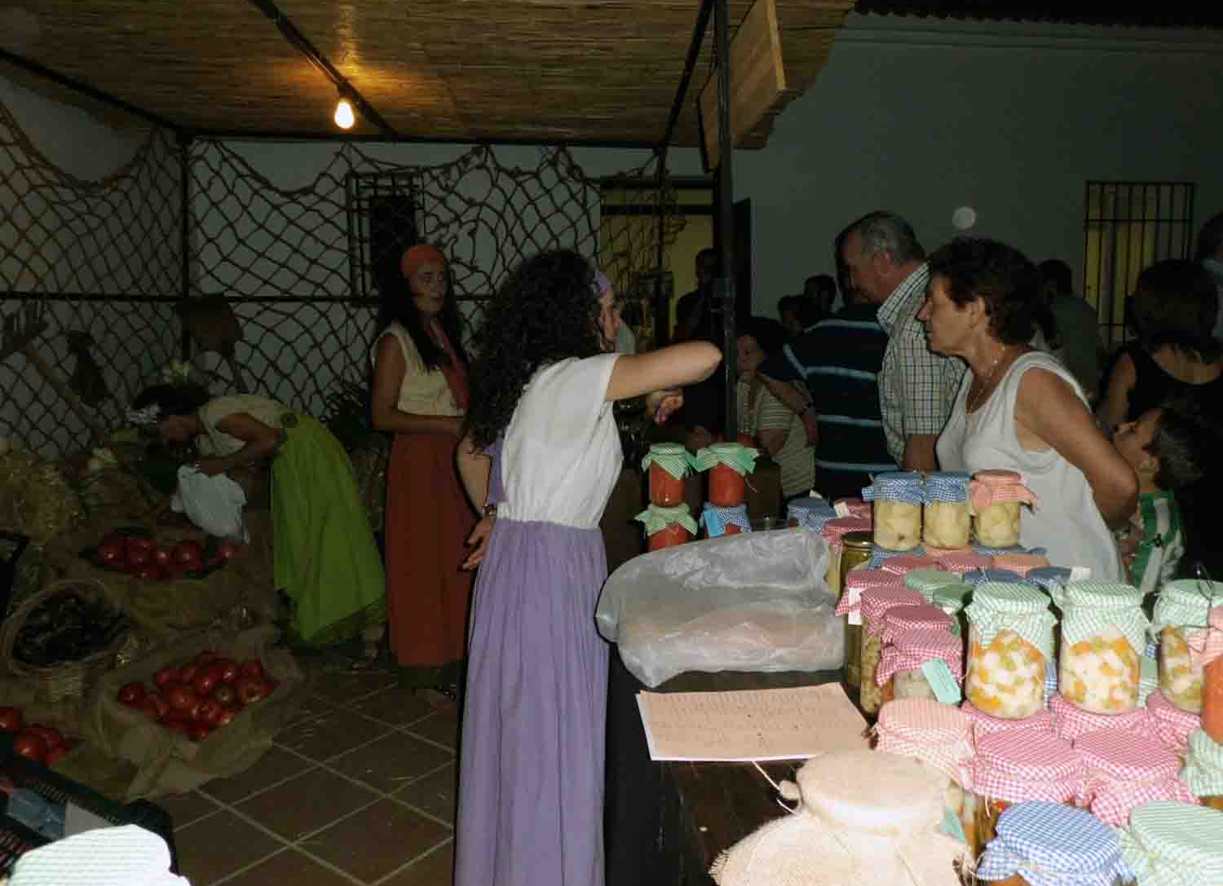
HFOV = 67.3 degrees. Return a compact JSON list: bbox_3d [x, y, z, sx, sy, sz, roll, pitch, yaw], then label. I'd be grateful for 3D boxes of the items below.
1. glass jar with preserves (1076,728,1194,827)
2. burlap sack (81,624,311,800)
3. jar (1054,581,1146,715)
[{"bbox_3d":[0.478,0.301,0.847,0.100,0.050,0.100,-1,7,0],"label":"glass jar with preserves"},{"bbox_3d":[-1.371,0.851,3.001,0.680,0.280,0.660,-1,7,0],"label":"burlap sack"},{"bbox_3d":[0.497,0.206,0.937,0.084,0.115,0.084,-1,7,0],"label":"jar"}]

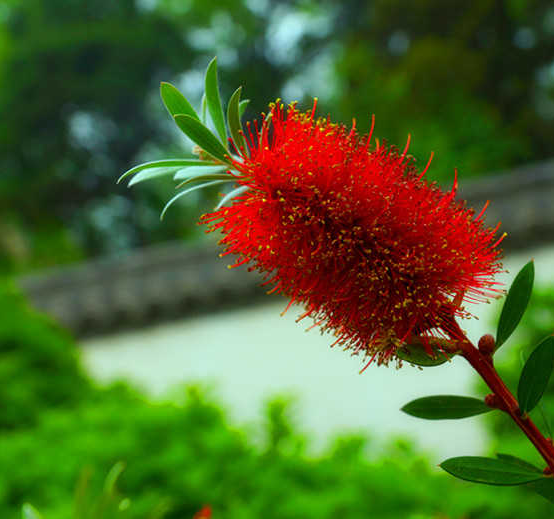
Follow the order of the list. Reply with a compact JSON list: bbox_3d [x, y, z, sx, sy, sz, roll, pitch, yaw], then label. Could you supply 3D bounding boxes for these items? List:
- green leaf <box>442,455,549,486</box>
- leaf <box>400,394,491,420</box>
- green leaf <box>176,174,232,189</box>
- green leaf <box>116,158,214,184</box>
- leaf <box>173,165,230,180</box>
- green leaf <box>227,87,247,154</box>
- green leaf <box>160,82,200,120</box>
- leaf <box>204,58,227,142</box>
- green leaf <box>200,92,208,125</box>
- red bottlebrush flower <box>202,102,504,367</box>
[{"bbox_3d":[0.080,0.077,0.357,0.042,0.010,0.004,6,-31,-8],"label":"green leaf"},{"bbox_3d":[0.063,0.054,0.357,0.036,0.009,0.004,-1,-24,-10],"label":"leaf"},{"bbox_3d":[-0.026,-0.029,0.355,0.028,0.004,0.006,-15,42,-41],"label":"green leaf"},{"bbox_3d":[-0.039,-0.034,0.358,0.039,0.005,0.006,-10,36,-4],"label":"green leaf"},{"bbox_3d":[-0.029,-0.034,0.371,0.026,0.006,0.004,-10,-38,32],"label":"leaf"},{"bbox_3d":[-0.014,-0.050,0.357,0.006,0.026,0.005,-14,15,-30],"label":"green leaf"},{"bbox_3d":[-0.030,-0.052,0.363,0.006,0.038,0.004,-40,-3,-13],"label":"green leaf"},{"bbox_3d":[-0.022,-0.058,0.363,0.006,0.035,0.004,-6,-4,-27],"label":"leaf"},{"bbox_3d":[-0.026,-0.053,0.372,0.004,0.030,0.006,-34,-36,24],"label":"green leaf"},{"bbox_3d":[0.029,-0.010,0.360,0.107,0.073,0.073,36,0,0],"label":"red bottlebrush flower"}]

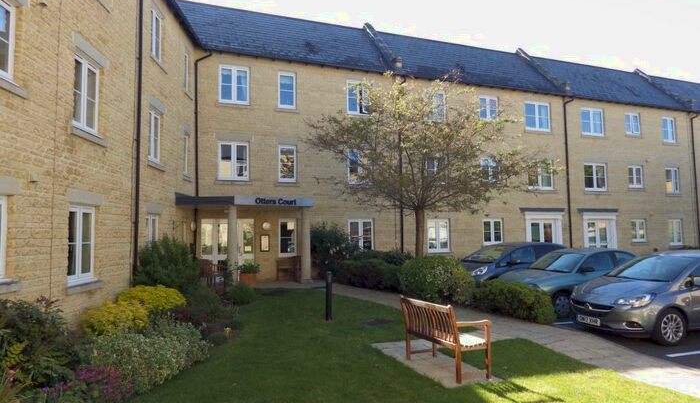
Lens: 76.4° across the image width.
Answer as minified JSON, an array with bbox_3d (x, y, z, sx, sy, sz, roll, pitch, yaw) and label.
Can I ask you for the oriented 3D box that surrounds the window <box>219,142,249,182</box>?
[{"bbox_3d":[-4.225,-1.443,16.221,1.060,1.370,0.120,1,-4,-21],"label":"window"}]

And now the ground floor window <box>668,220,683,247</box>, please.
[{"bbox_3d":[17.790,1.684,24.317,1.030,1.390,0.120,1,-4,-21],"label":"ground floor window"}]

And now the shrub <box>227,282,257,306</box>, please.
[{"bbox_3d":[-2.676,2.284,11.020,0.750,0.520,0.800,-1,-4,0],"label":"shrub"}]

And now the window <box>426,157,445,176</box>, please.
[{"bbox_3d":[3.708,-1.326,18.933,1.033,1.330,0.120,1,-4,-21],"label":"window"}]

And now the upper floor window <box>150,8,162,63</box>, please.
[{"bbox_3d":[-5.340,-4.498,12.196,0.120,1.330,0.940,0,-4,-3],"label":"upper floor window"}]

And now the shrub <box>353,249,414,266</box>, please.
[{"bbox_3d":[1.236,2.366,16.775,2.400,1.030,1.200,1,-4,-21],"label":"shrub"}]

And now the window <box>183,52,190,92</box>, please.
[{"bbox_3d":[-5.436,-4.304,14.728,0.120,1.350,0.630,0,-4,-4],"label":"window"}]

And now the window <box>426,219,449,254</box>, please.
[{"bbox_3d":[3.795,1.479,19.040,1.050,1.400,0.120,1,-4,-21],"label":"window"}]

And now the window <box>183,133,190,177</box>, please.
[{"bbox_3d":[-5.461,-1.463,14.780,0.120,1.350,0.640,0,-4,-3],"label":"window"}]

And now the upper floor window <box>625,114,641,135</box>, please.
[{"bbox_3d":[15.402,-4.204,24.283,1.161,1.150,0.120,1,-4,-21],"label":"upper floor window"}]

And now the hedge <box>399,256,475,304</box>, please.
[{"bbox_3d":[2.364,2.039,11.887,1.650,1.170,1.700,1,-4,-21],"label":"hedge"}]

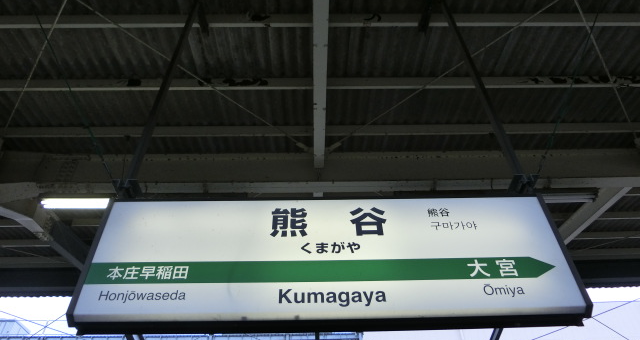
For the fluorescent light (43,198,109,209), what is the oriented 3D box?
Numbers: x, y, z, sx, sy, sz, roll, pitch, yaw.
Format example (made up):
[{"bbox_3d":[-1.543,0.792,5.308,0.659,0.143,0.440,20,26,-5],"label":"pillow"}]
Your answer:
[{"bbox_3d":[-2.100,0.363,5.500,2.450,0.110,0.170,-1,-44,-1],"label":"fluorescent light"}]

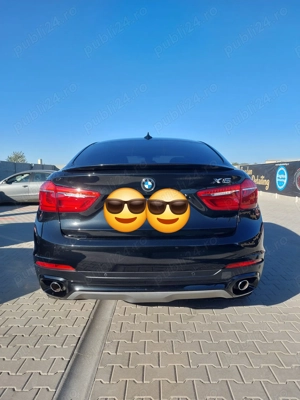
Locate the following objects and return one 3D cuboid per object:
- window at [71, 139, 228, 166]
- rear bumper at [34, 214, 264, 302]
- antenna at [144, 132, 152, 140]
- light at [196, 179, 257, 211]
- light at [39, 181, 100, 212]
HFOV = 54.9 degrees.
[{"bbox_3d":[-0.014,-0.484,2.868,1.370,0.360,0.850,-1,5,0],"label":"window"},{"bbox_3d":[-0.005,0.416,2.407,1.920,0.640,0.540,-1,5,0],"label":"rear bumper"},{"bbox_3d":[-0.023,-0.760,3.516,0.085,0.085,0.170,-1,5,0],"label":"antenna"},{"bbox_3d":[0.627,-0.040,2.329,0.550,0.240,0.270,-1,5,-10],"label":"light"},{"bbox_3d":[-0.653,-0.028,2.324,0.550,0.240,0.270,0,5,10],"label":"light"}]

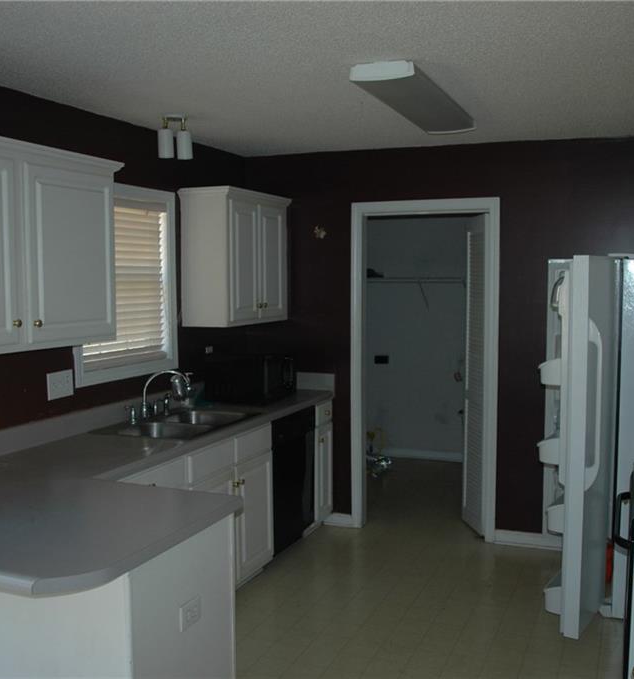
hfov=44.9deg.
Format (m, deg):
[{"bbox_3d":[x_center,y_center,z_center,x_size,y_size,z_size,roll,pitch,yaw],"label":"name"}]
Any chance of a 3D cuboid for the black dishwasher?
[{"bbox_3d":[-0.403,0.832,4.673,0.605,0.828,0.608,2,5,23],"label":"black dishwasher"}]

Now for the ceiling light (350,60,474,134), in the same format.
[{"bbox_3d":[0.472,-1.057,3.466,0.262,0.070,1.175,2,5,23],"label":"ceiling light"}]

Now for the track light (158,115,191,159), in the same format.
[{"bbox_3d":[-0.711,-1.004,3.835,0.185,0.225,0.120,-2,5,-20],"label":"track light"}]

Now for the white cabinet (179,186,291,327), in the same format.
[{"bbox_3d":[-0.486,-0.497,4.791,0.350,0.800,0.850,2,5,23],"label":"white cabinet"}]

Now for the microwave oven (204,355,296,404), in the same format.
[{"bbox_3d":[-0.404,0.228,4.817,0.390,0.278,0.455,2,5,23],"label":"microwave oven"}]

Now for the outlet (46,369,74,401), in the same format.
[{"bbox_3d":[-1.201,0.214,3.610,0.012,0.121,0.162,2,5,23],"label":"outlet"}]

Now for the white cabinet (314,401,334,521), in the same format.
[{"bbox_3d":[-0.240,0.809,5.119,0.620,0.865,0.300,2,5,23],"label":"white cabinet"}]

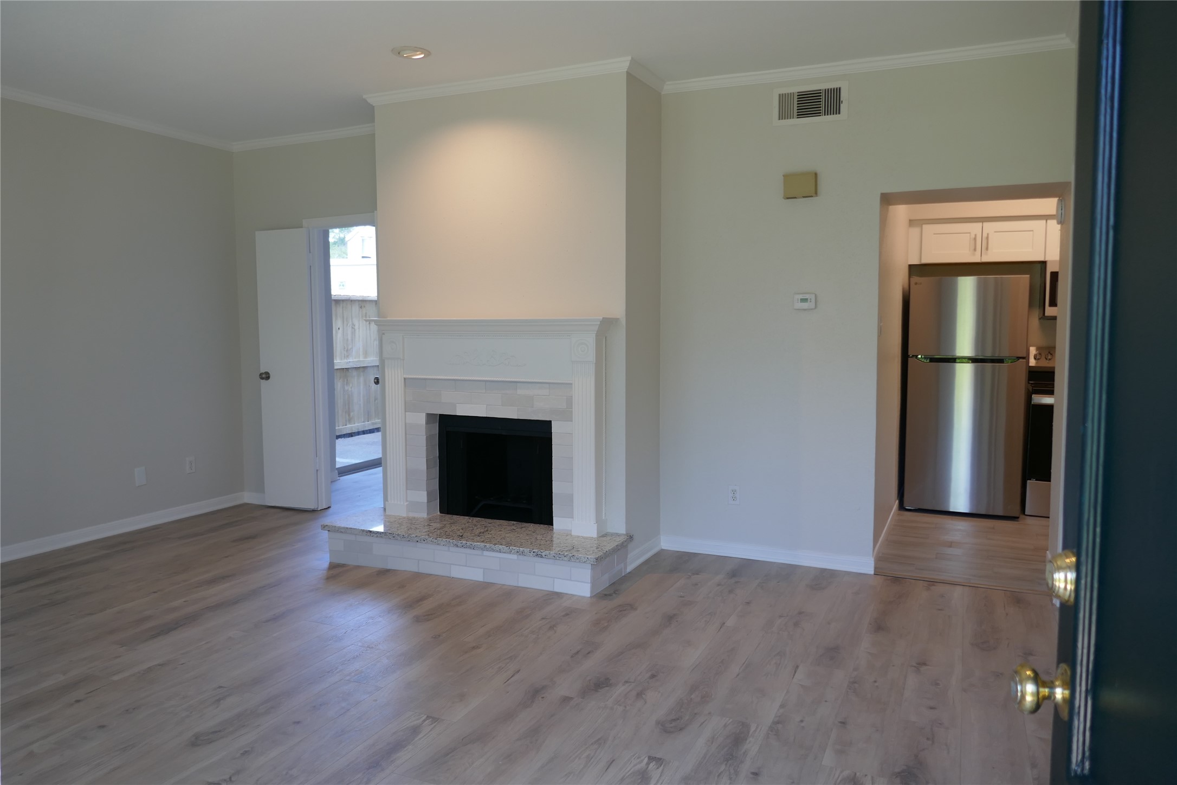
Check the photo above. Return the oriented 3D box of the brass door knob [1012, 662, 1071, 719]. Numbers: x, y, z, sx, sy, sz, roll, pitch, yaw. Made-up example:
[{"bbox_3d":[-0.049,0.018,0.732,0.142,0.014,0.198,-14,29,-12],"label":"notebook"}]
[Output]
[{"bbox_3d":[0.532,0.350,0.966,0.060,0.065,0.065,2,5,22],"label":"brass door knob"}]

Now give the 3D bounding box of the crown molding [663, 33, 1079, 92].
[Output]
[{"bbox_3d":[1.371,-1.718,4.315,2.086,0.052,0.046,2,5,24],"label":"crown molding"}]

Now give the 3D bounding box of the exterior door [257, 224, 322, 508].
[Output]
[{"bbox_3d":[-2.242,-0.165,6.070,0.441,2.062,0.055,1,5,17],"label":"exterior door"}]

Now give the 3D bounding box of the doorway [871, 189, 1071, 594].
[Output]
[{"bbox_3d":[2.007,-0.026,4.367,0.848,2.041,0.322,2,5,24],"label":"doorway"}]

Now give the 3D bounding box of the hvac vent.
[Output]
[{"bbox_3d":[1.198,-1.561,4.424,0.395,0.193,0.021,2,5,24],"label":"hvac vent"}]

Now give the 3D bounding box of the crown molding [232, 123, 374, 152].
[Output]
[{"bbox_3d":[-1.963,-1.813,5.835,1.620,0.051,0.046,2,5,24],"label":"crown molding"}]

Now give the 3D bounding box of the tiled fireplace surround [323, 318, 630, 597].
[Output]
[{"bbox_3d":[-0.649,0.296,4.517,1.715,1.394,0.485,2,5,24],"label":"tiled fireplace surround"}]

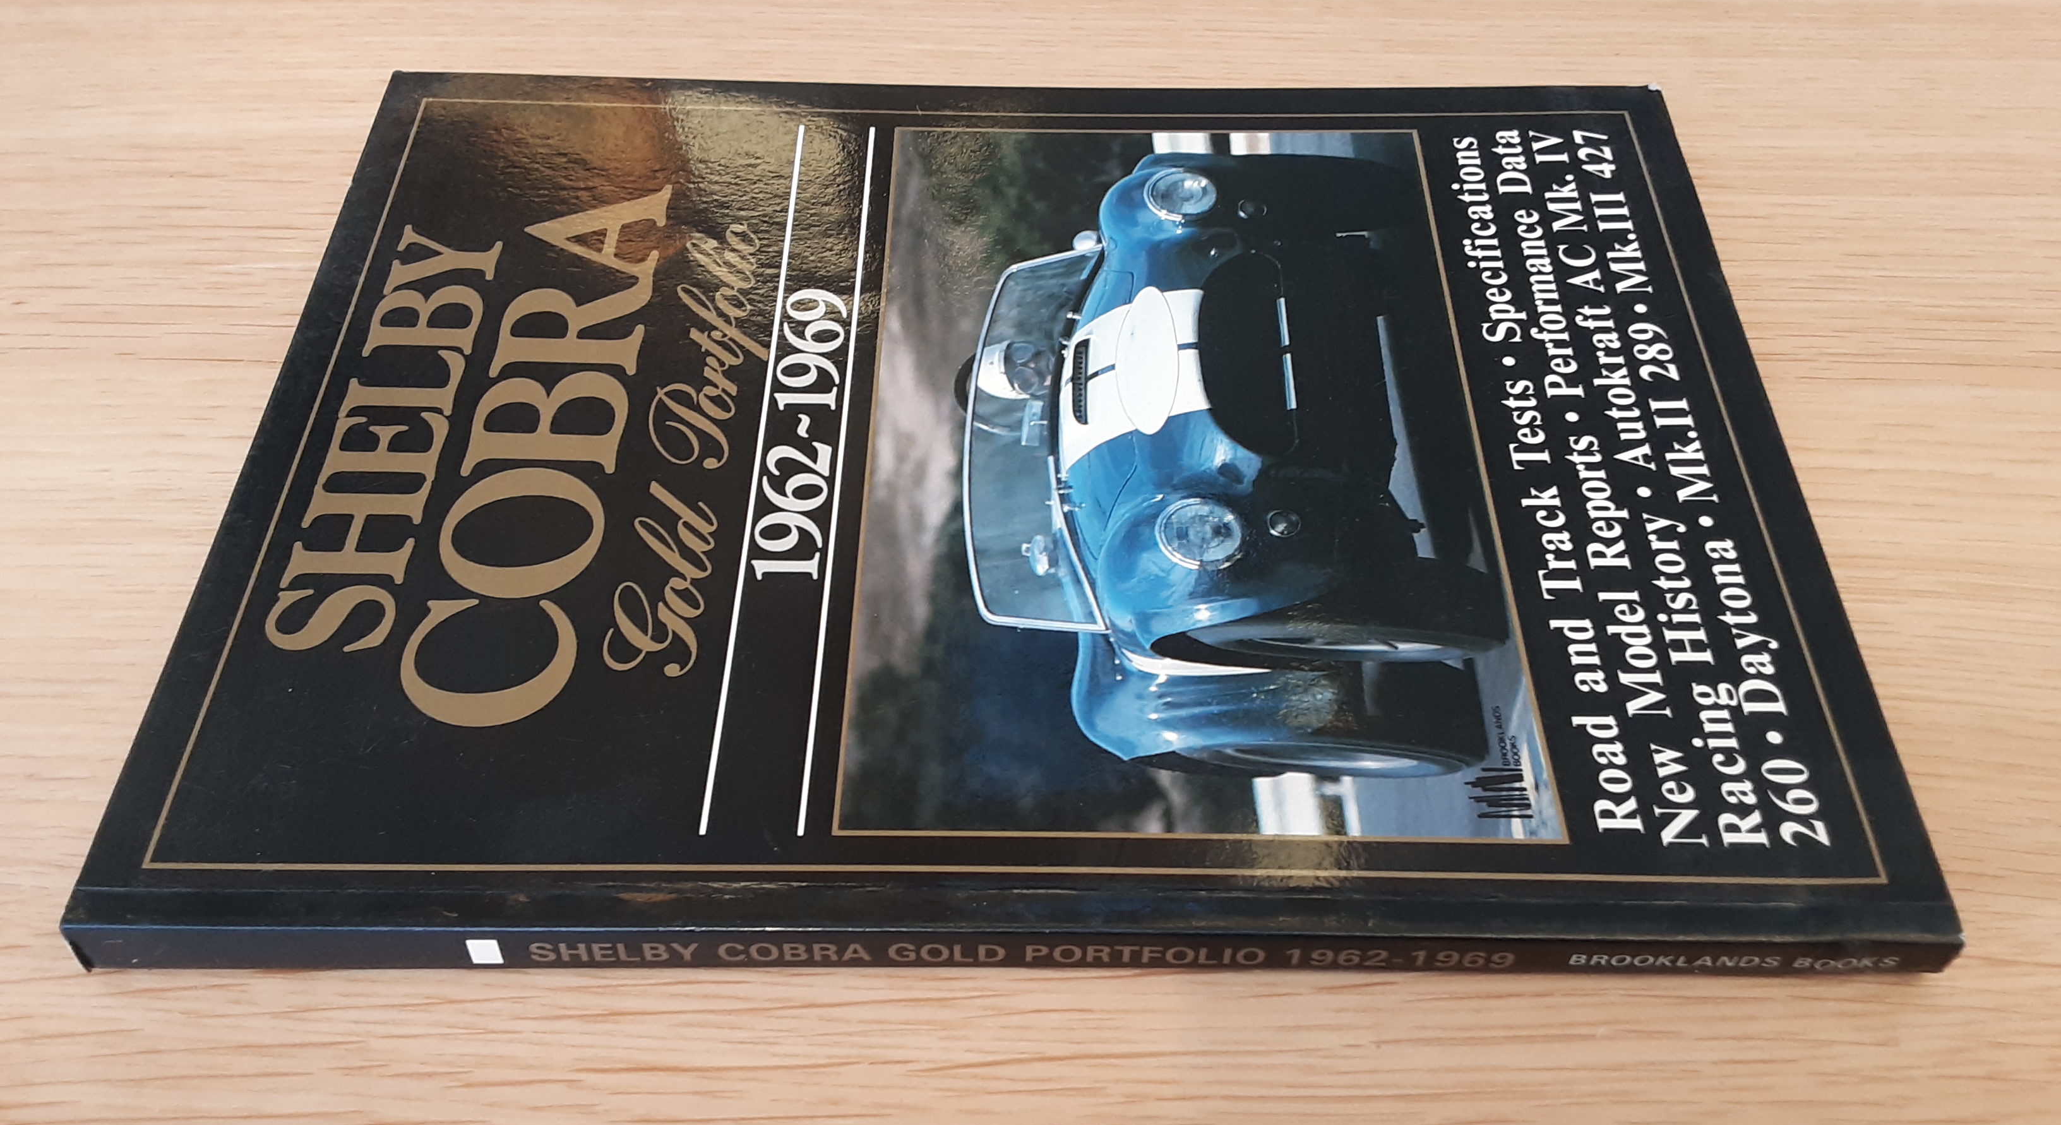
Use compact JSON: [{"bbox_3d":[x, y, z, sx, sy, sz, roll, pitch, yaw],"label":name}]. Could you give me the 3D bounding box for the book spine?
[{"bbox_3d":[-0.002,0.053,0.245,0.271,0.011,0.010,0,52,0],"label":"book spine"}]

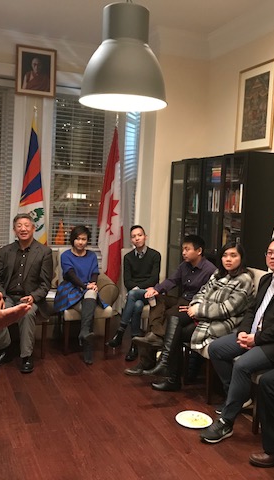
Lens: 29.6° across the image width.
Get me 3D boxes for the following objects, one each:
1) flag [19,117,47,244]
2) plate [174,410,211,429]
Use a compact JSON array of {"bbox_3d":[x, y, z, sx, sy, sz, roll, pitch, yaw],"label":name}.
[{"bbox_3d":[-1.084,-0.472,5.328,0.260,1.520,0.180,1,4,-22],"label":"flag"},{"bbox_3d":[0.389,1.226,3.513,0.255,0.022,0.255,3,4,0],"label":"plate"}]

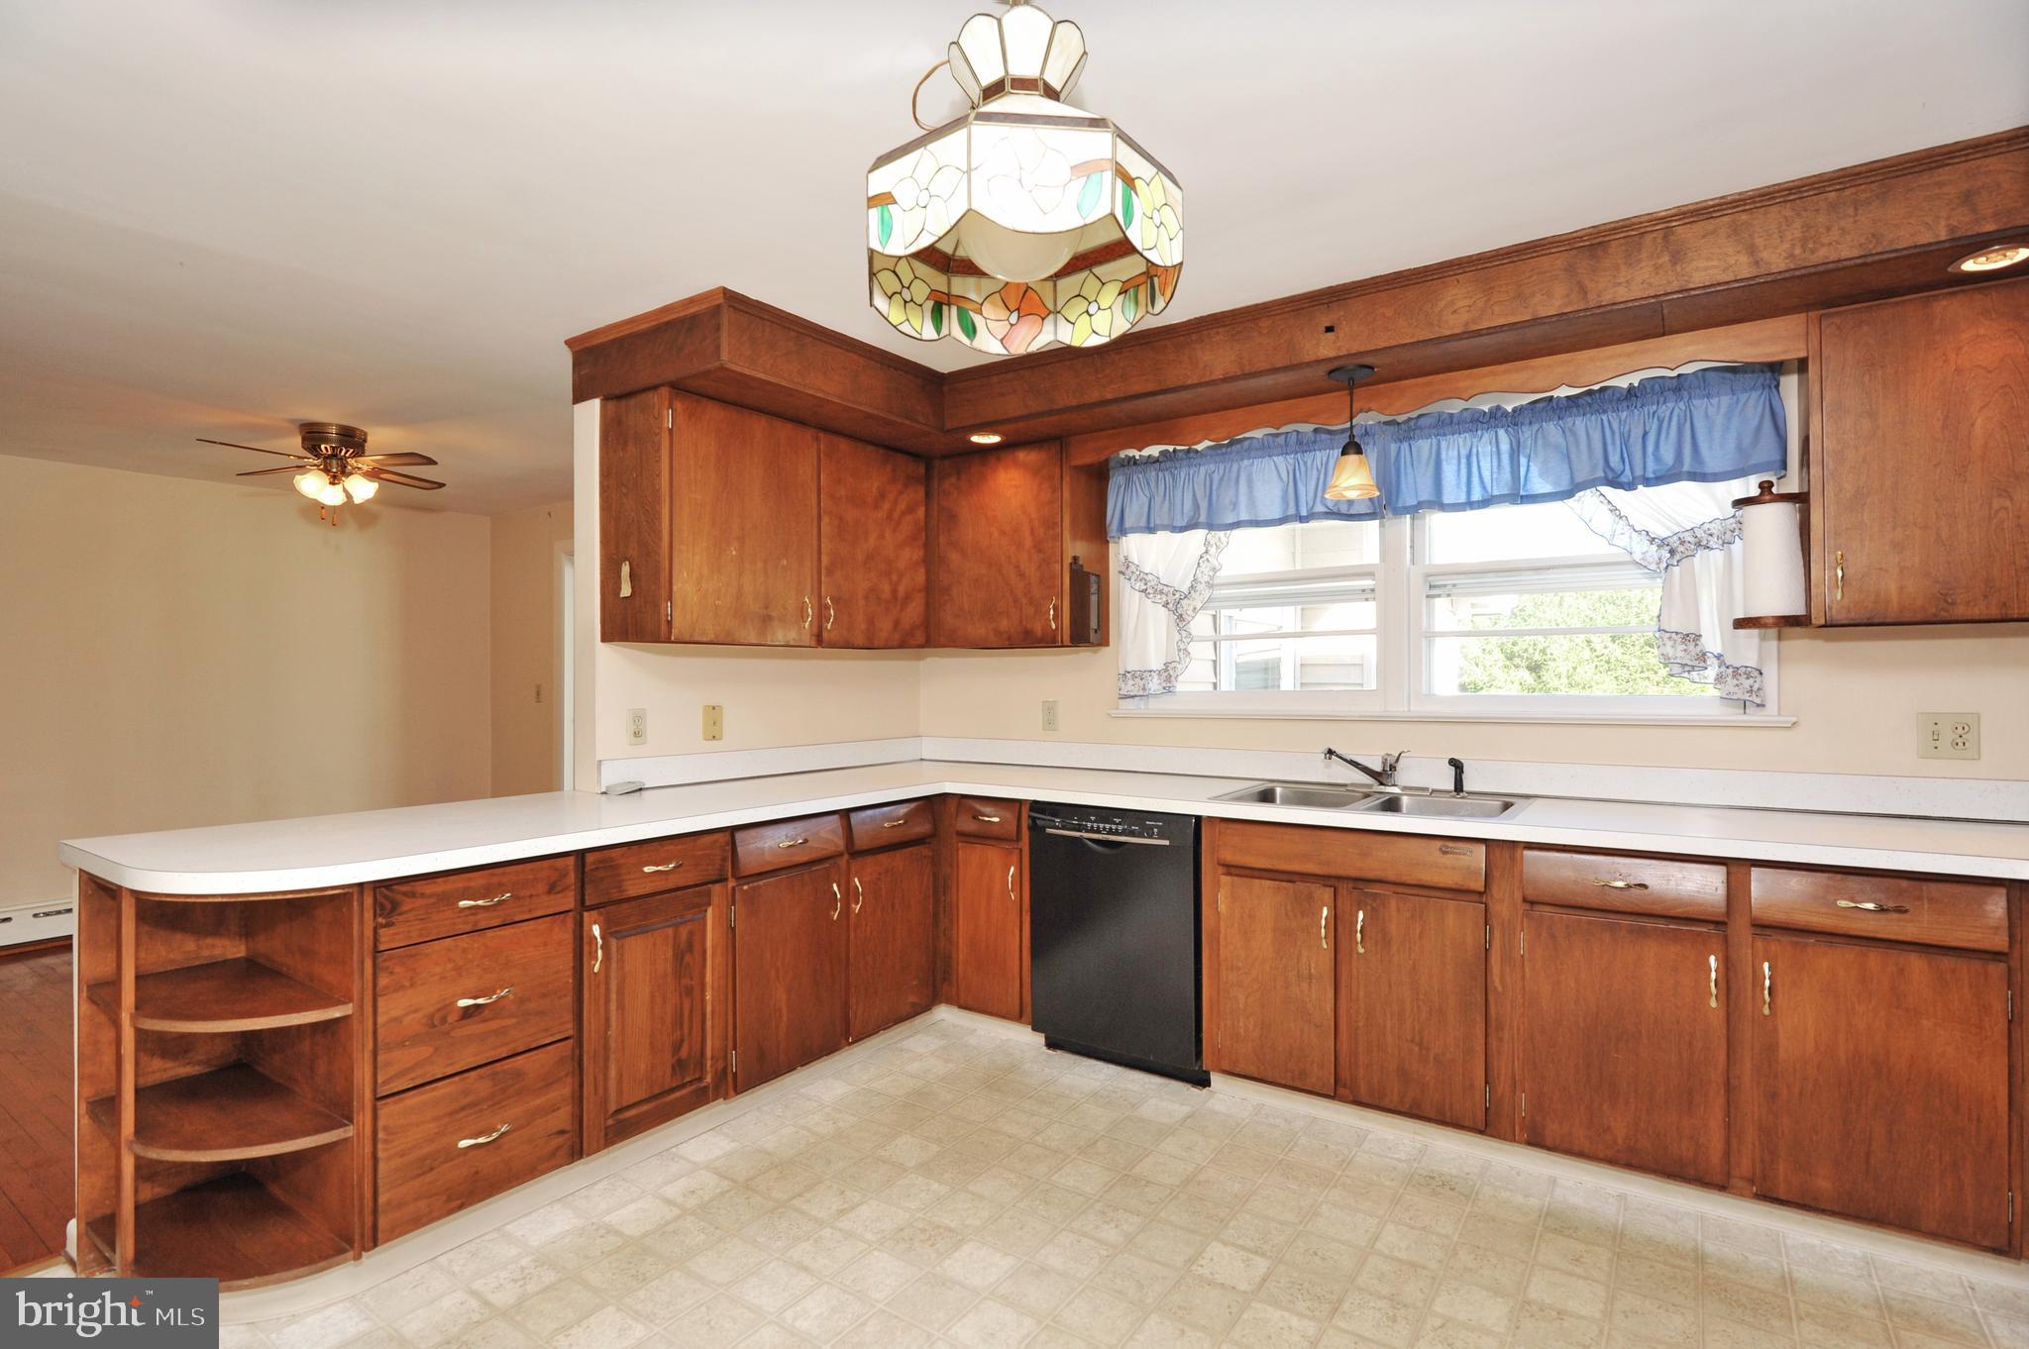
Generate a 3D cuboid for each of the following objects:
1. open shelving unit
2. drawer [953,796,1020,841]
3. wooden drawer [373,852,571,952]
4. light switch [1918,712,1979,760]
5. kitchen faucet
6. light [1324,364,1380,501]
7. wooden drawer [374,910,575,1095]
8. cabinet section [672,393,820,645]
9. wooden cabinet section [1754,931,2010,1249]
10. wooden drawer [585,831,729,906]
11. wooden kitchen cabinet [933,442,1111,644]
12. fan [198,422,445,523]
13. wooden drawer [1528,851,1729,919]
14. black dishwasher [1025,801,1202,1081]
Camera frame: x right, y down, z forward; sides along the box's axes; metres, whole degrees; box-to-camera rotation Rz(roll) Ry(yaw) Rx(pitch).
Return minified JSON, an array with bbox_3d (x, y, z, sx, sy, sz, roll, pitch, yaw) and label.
[{"bbox_3d":[-1.652,0.823,1.981,0.620,0.813,0.325,0,-1,33],"label":"open shelving unit"},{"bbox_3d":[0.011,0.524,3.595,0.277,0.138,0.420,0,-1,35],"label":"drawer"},{"bbox_3d":[-1.349,0.508,2.254,0.400,0.133,0.431,0,-1,33],"label":"wooden drawer"},{"bbox_3d":[2.473,0.165,2.531,0.119,0.123,0.010,0,-1,33],"label":"light switch"},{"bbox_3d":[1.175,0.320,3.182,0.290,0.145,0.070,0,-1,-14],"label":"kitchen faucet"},{"bbox_3d":[1.003,-0.708,2.842,0.165,0.370,0.165,0,-1,35],"label":"light"},{"bbox_3d":[-1.350,0.725,2.251,0.400,0.301,0.431,0,-1,33],"label":"wooden drawer"},{"bbox_3d":[-0.991,-0.487,3.236,0.310,0.766,0.598,-1,-1,35],"label":"cabinet section"},{"bbox_3d":[1.962,0.872,2.231,0.403,0.573,0.500,-1,-1,35],"label":"wooden cabinet section"},{"bbox_3d":[-1.094,0.512,2.639,0.400,0.130,0.437,0,-1,33],"label":"wooden drawer"},{"bbox_3d":[0.022,-0.508,4.028,0.670,0.803,0.371,0,-1,35],"label":"wooden kitchen cabinet"},{"bbox_3d":[-2.926,-0.862,4.113,1.050,0.410,1.050,0,-1,35],"label":"fan"},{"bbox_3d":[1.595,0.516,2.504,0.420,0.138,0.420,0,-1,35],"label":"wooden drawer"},{"bbox_3d":[0.470,0.869,3.349,0.591,0.860,0.600,0,-1,33],"label":"black dishwasher"}]

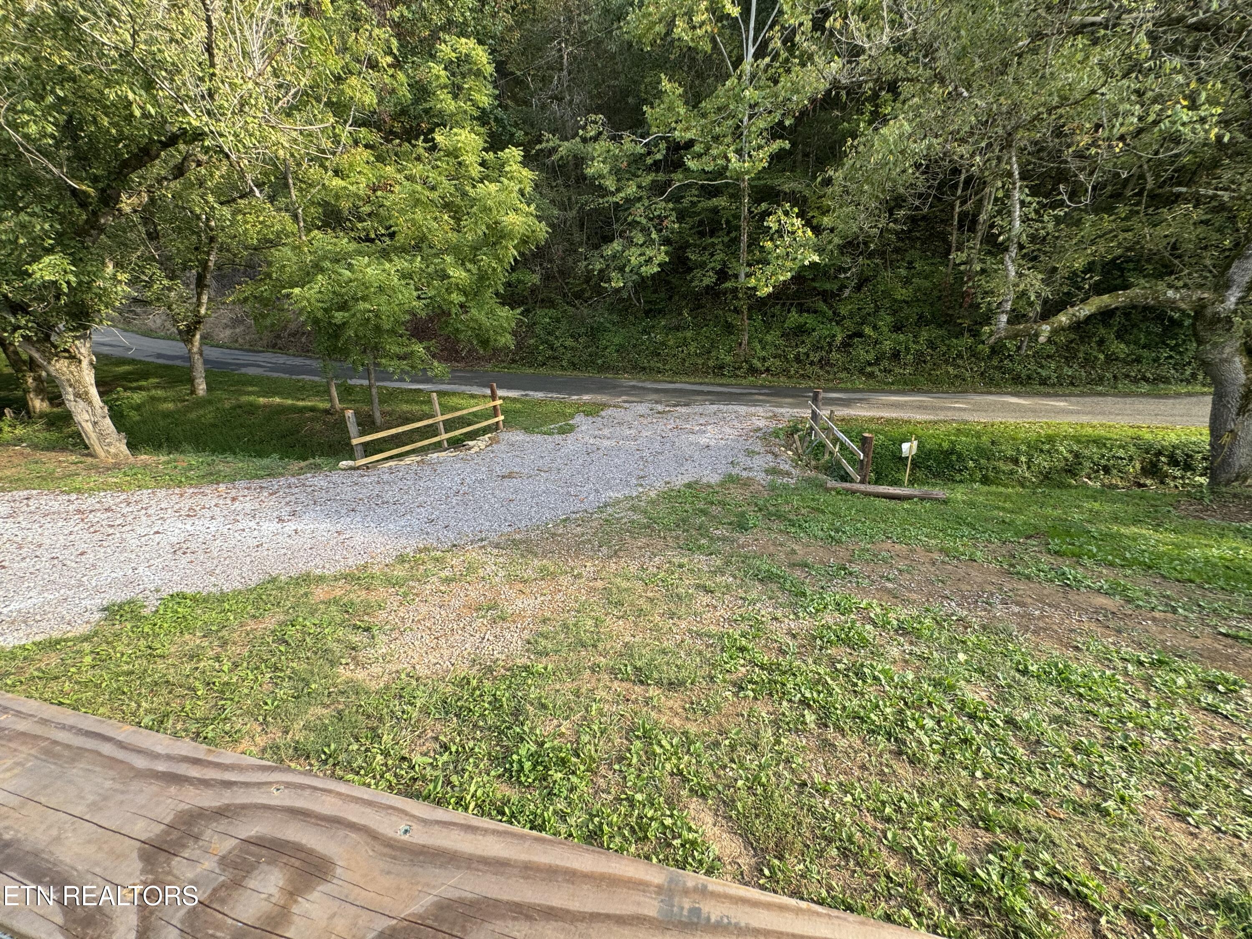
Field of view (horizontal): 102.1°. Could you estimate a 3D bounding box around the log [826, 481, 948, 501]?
[{"bbox_3d":[4.096,0.333,8.000,1.656,0.165,0.175,5,20,21],"label":"log"}]

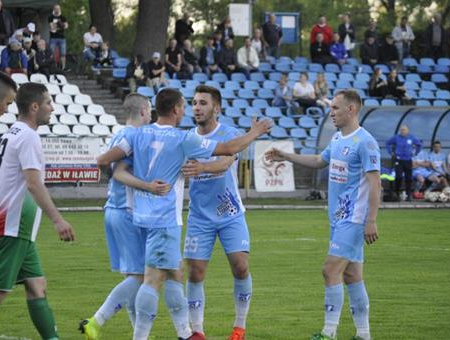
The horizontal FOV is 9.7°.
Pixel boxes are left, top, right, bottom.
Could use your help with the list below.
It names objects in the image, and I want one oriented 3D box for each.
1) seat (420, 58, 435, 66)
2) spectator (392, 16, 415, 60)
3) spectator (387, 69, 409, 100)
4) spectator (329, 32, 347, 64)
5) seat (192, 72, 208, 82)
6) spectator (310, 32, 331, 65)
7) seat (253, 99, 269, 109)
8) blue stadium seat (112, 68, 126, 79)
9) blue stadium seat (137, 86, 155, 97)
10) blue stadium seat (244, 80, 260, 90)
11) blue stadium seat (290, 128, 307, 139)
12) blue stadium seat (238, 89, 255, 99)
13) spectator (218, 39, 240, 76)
[{"bbox_3d":[5.459,-2.852,71.600,0.430,0.310,0.400,0,1,-15],"label":"seat"},{"bbox_3d":[4.879,-3.321,72.600,0.600,1.750,0.400,0,1,-8],"label":"spectator"},{"bbox_3d":[4.554,-2.046,69.724,0.550,1.200,0.750,0,1,-30],"label":"spectator"},{"bbox_3d":[3.031,-3.020,70.939,0.520,1.250,0.700,0,1,-10],"label":"spectator"},{"bbox_3d":[-0.626,-2.366,68.690,0.430,0.310,0.410,0,1,-21],"label":"seat"},{"bbox_3d":[2.629,-3.083,72.351,0.550,1.270,0.750,0,1,-20],"label":"spectator"},{"bbox_3d":[0.914,-1.668,67.647,0.430,0.270,0.400,0,1,-20],"label":"seat"},{"bbox_3d":[-2.738,-2.512,69.136,0.400,0.290,0.380,0,1,-18],"label":"blue stadium seat"},{"bbox_3d":[-1.967,-1.941,66.540,0.430,0.310,0.410,0,1,-21],"label":"blue stadium seat"},{"bbox_3d":[0.707,-2.110,68.275,0.420,0.330,0.410,0,1,-13],"label":"blue stadium seat"},{"bbox_3d":[1.808,-0.892,64.880,0.430,0.310,0.410,0,1,-21],"label":"blue stadium seat"},{"bbox_3d":[0.562,-1.919,67.800,0.430,0.310,0.400,0,1,-15],"label":"blue stadium seat"},{"bbox_3d":[0.106,-2.841,70.715,0.560,1.270,0.780,0,1,-20],"label":"spectator"}]

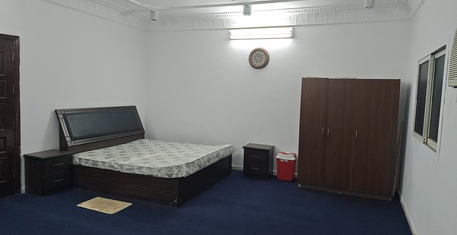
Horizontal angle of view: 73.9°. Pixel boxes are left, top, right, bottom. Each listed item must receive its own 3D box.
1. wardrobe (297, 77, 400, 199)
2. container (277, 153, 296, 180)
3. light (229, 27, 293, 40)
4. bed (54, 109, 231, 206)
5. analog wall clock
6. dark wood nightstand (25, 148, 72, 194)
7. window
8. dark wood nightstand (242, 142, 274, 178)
[{"bbox_3d":[1.904,0.287,4.913,1.380,1.800,0.470,3,5,23],"label":"wardrobe"},{"bbox_3d":[1.048,0.887,5.452,0.340,0.475,0.240,3,5,23],"label":"container"},{"bbox_3d":[0.584,-1.526,5.583,1.230,0.180,0.090,3,5,23],"label":"light"},{"bbox_3d":[-1.292,0.477,5.200,2.270,1.200,1.890,3,5,23],"label":"bed"},{"bbox_3d":[0.574,-1.098,5.633,0.400,0.400,0.055,3,5,23],"label":"analog wall clock"},{"bbox_3d":[-2.663,0.821,4.527,0.360,0.540,0.470,3,5,23],"label":"dark wood nightstand"},{"bbox_3d":[2.120,-0.186,3.240,0.080,0.935,1.300,3,5,23],"label":"window"},{"bbox_3d":[0.550,0.819,5.603,0.490,0.560,0.350,3,5,23],"label":"dark wood nightstand"}]

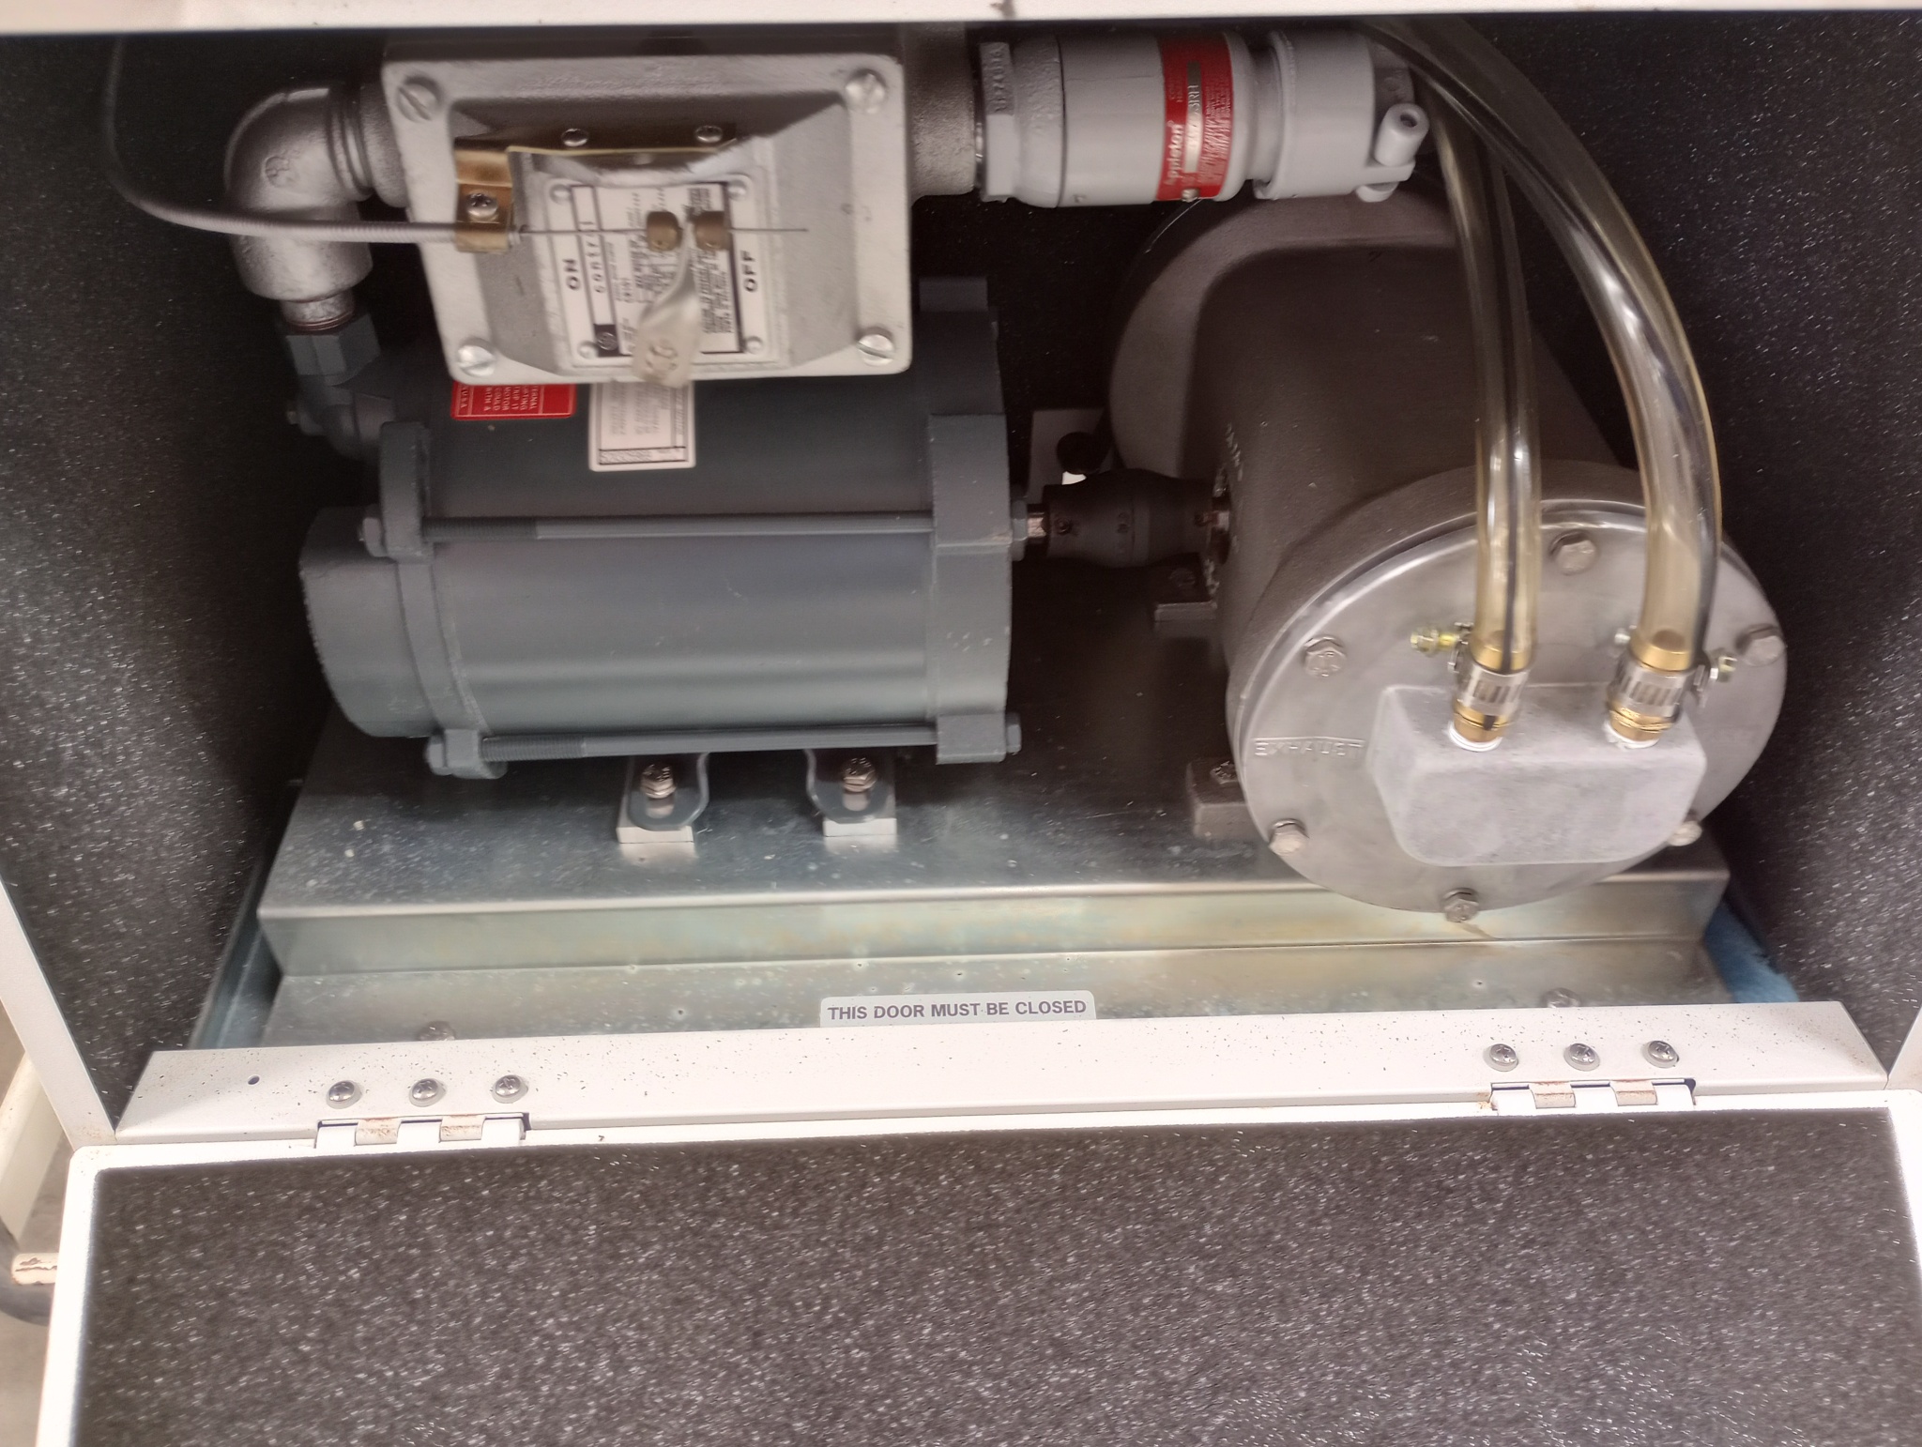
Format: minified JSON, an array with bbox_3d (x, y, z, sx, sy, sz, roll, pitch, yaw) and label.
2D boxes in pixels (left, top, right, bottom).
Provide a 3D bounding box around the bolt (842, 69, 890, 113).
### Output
[{"bbox_3d":[-0.024,-0.157,0.387,0.011,0.011,0.004,-1,43,-1],"label":"bolt"}]

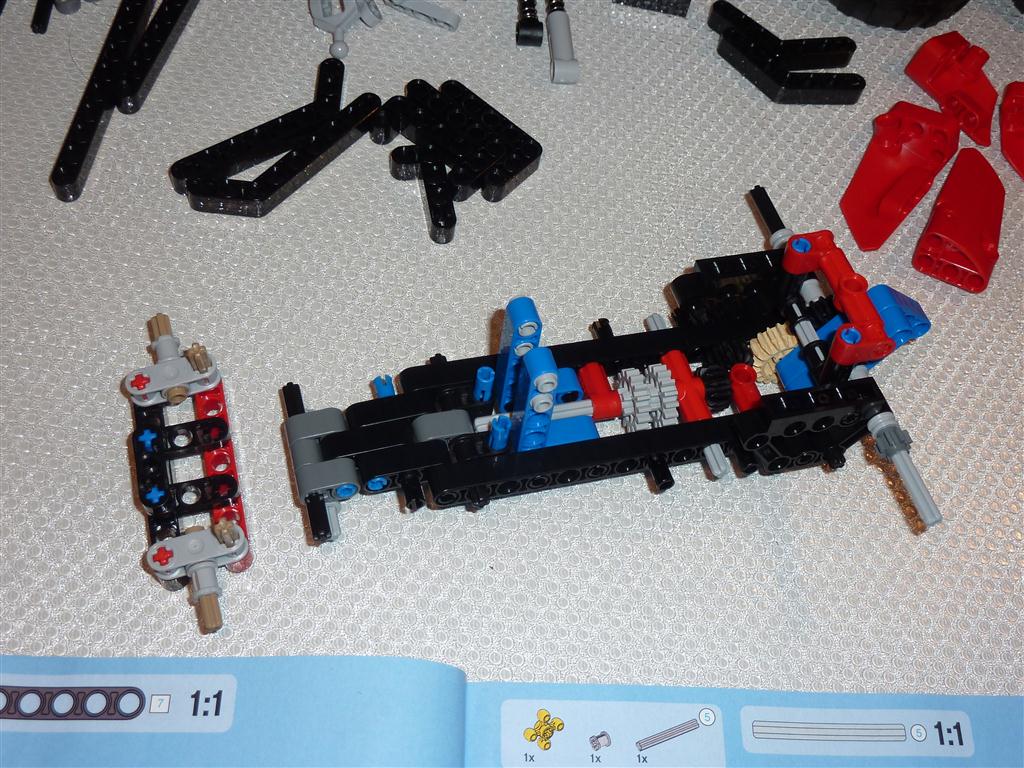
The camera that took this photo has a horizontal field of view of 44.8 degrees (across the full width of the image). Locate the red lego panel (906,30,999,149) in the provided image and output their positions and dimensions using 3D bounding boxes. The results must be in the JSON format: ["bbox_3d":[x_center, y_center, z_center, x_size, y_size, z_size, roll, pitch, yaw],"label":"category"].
[{"bbox_3d":[0.152,-0.100,0.412,0.024,0.015,0.040,-37,72,-23],"label":"red lego panel"}]

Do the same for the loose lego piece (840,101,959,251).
[{"bbox_3d":[0.122,-0.066,0.390,0.026,0.016,0.057,25,62,6],"label":"loose lego piece"}]

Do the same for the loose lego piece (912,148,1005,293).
[{"bbox_3d":[0.146,-0.056,0.388,0.025,0.016,0.056,26,62,6],"label":"loose lego piece"}]

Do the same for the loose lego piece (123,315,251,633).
[{"bbox_3d":[-0.081,0.021,0.311,0.025,0.026,0.087,-9,64,-12],"label":"loose lego piece"}]

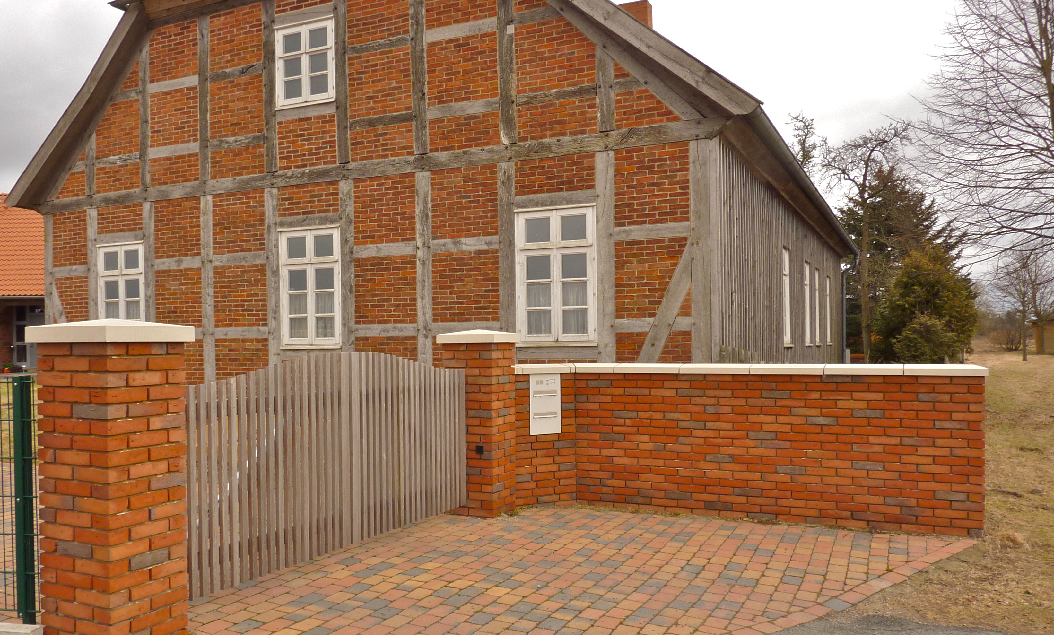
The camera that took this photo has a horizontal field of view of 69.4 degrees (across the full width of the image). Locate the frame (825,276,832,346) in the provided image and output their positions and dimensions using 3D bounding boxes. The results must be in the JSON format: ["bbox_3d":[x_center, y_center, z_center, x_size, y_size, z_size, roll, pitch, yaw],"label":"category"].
[{"bbox_3d":[7.580,-0.163,19.173,0.120,1.708,1.100,-1,-1,27],"label":"frame"}]

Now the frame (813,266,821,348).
[{"bbox_3d":[6.442,-0.246,16.954,0.120,1.751,1.100,-1,-1,27],"label":"frame"}]

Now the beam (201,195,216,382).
[{"bbox_3d":[-4.984,-0.304,12.100,0.264,3.266,0.200,-1,-1,26],"label":"beam"}]

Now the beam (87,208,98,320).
[{"bbox_3d":[-7.254,-0.345,12.859,0.265,2.970,0.180,-1,-2,23],"label":"beam"}]

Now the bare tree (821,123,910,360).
[{"bbox_3d":[9.374,-1.565,20.920,2.200,7.301,2.200,-1,-1,24],"label":"bare tree"}]

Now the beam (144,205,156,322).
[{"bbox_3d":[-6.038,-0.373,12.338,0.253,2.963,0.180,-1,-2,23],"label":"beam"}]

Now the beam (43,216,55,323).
[{"bbox_3d":[-8.580,-0.228,13.852,0.251,3.235,0.200,-1,-1,26],"label":"beam"}]

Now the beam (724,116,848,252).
[{"bbox_3d":[5.920,-2.064,15.647,0.300,0.240,15.495,-1,-1,27],"label":"beam"}]

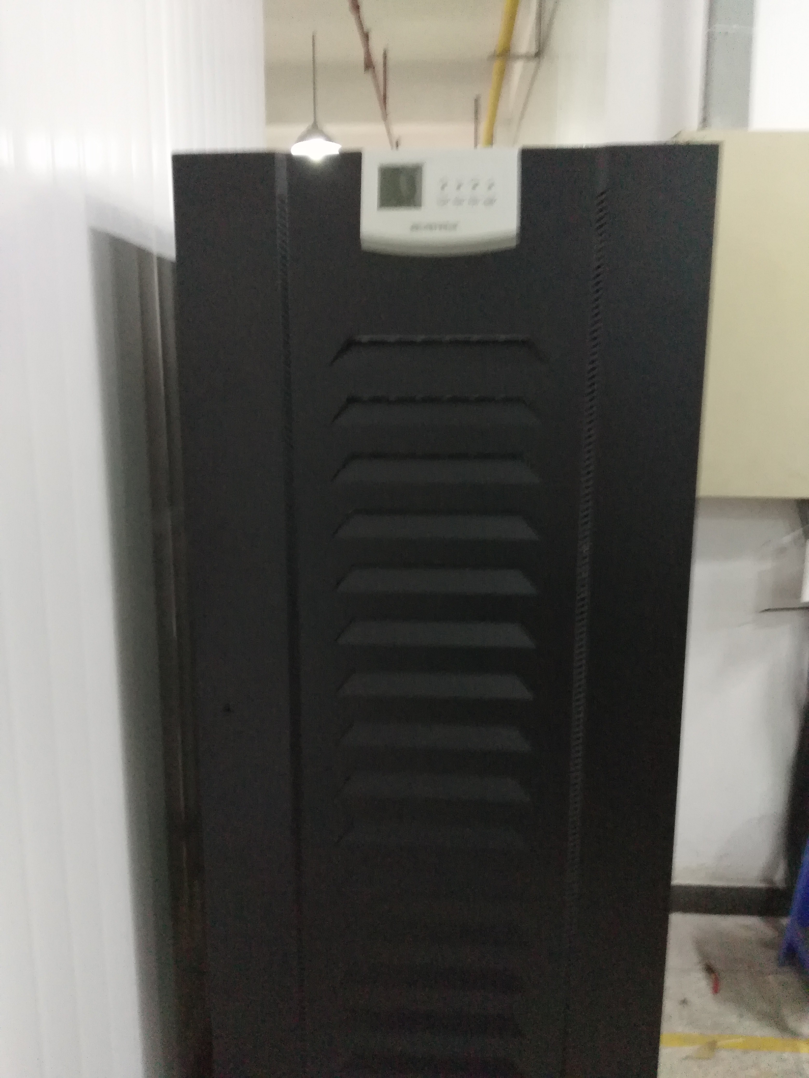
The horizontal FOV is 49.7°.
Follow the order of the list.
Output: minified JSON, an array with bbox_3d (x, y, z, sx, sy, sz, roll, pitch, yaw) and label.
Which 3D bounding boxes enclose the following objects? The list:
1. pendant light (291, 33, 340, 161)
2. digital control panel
[{"bbox_3d":[-0.667,-3.298,6.509,0.369,0.877,0.369,0,10,0],"label":"pendant light"},{"bbox_3d":[0.040,-0.375,0.981,0.174,0.111,0.030,1,11,4],"label":"digital control panel"}]

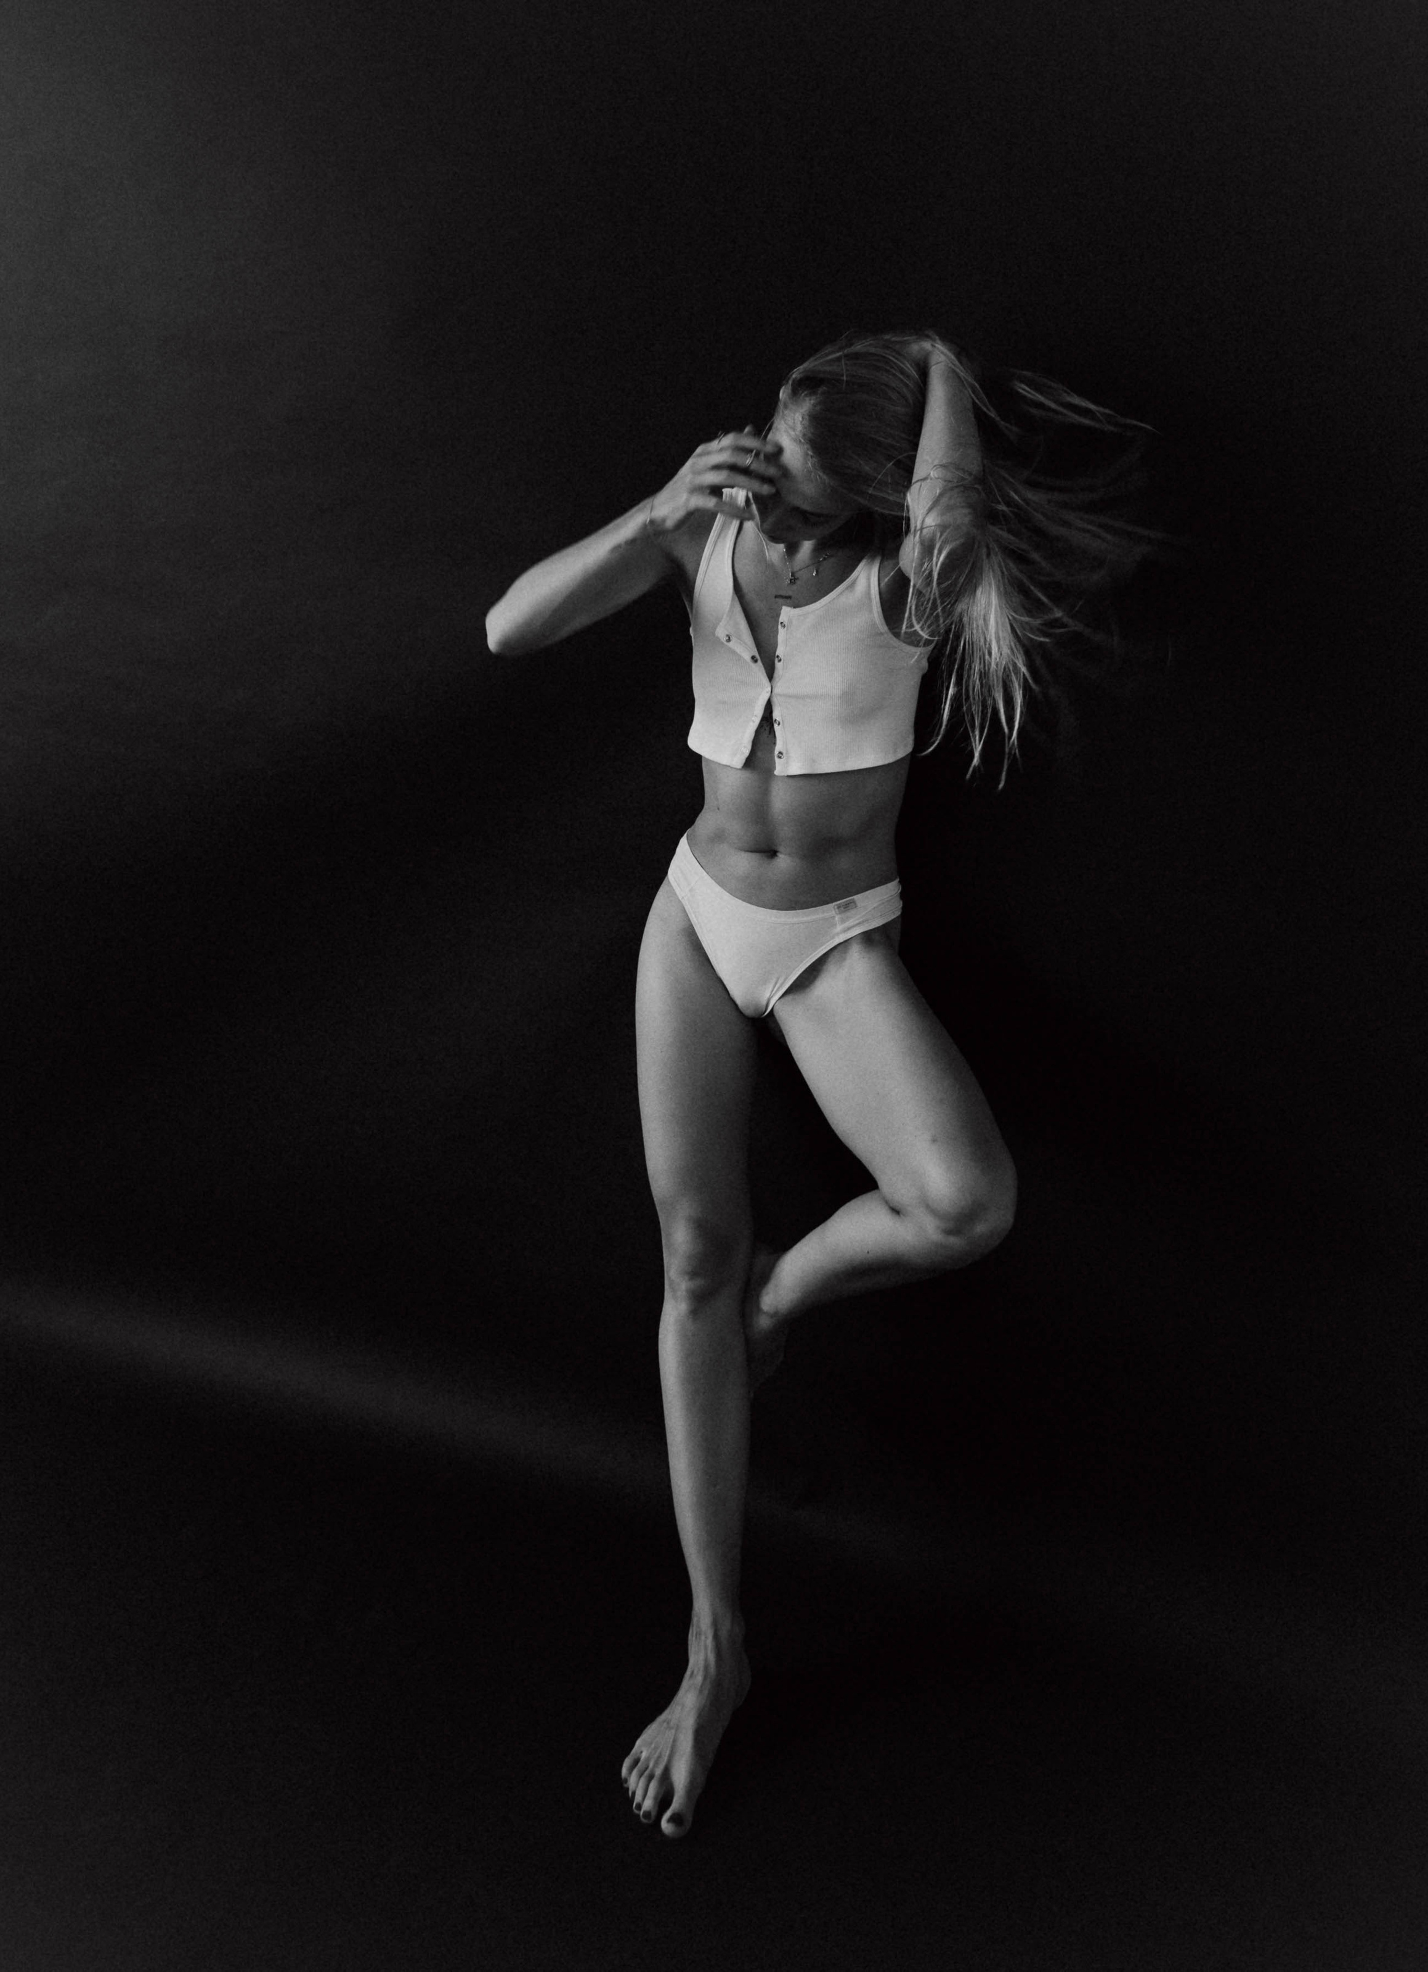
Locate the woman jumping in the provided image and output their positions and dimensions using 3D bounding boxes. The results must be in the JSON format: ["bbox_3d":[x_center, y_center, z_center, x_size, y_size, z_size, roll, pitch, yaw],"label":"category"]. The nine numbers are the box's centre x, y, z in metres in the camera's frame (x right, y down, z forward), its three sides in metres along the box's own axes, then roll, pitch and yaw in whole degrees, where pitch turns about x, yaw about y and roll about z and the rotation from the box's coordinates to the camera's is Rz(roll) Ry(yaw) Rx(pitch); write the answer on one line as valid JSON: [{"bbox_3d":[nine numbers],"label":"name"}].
[{"bbox_3d":[0.120,0.120,2.060,0.760,1.710,0.530,4,7,16],"label":"woman jumping"}]

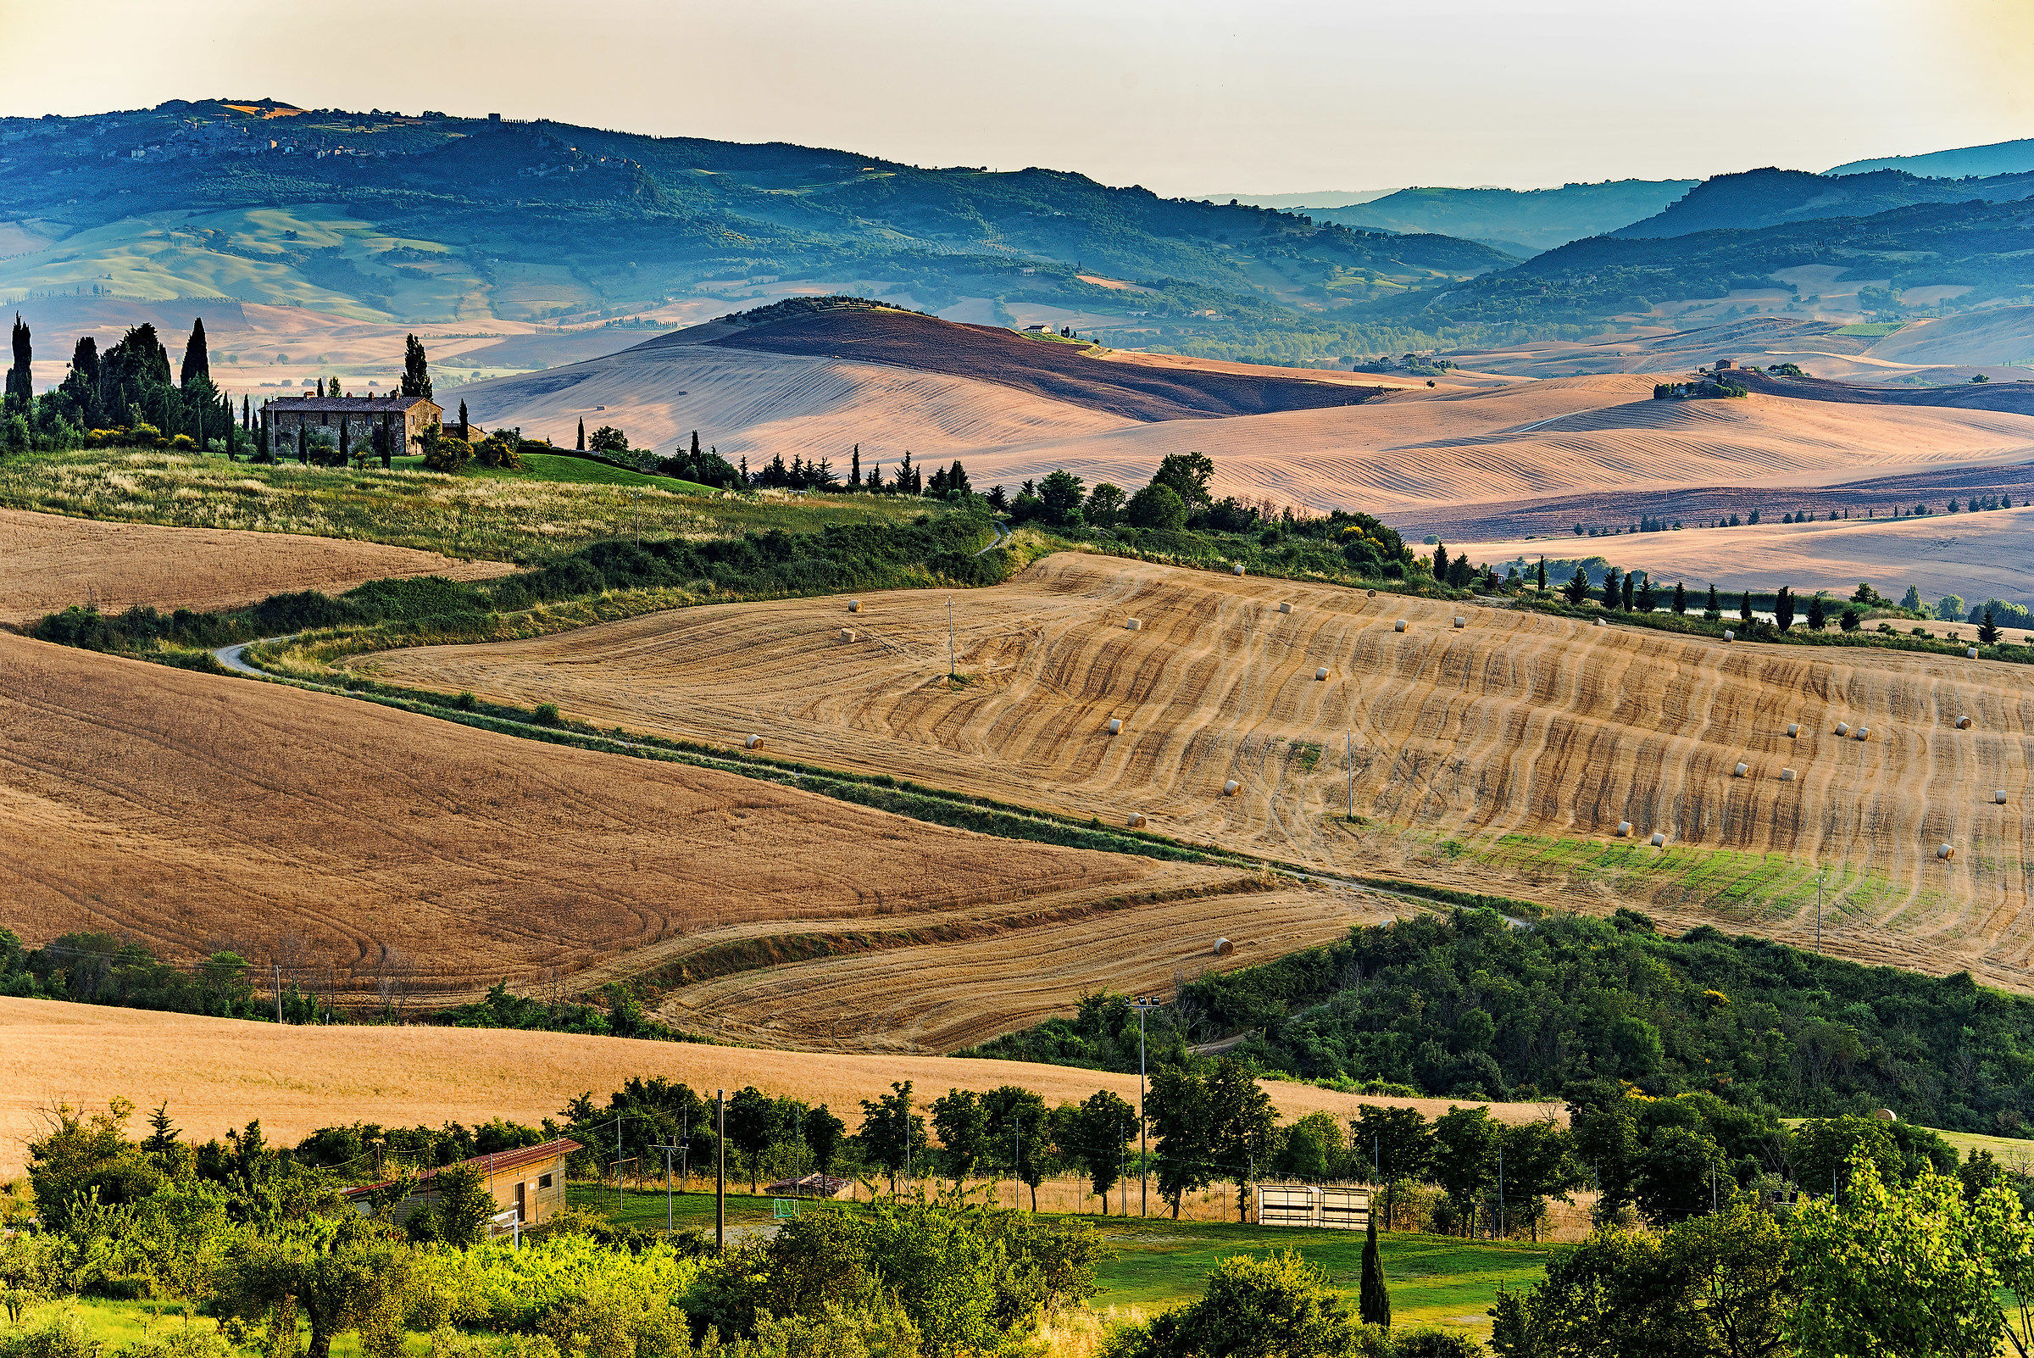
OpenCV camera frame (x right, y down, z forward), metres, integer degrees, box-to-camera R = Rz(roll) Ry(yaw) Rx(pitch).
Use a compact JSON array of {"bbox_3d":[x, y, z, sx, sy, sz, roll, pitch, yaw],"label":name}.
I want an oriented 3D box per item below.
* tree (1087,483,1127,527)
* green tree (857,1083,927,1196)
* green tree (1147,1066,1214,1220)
[{"bbox_3d":[12.792,-25.243,1000.000,5.990,6.490,5.990,0,4,0],"label":"tree"},{"bbox_3d":[-7.130,26.520,394.000,4.000,6.990,3.880,0,4,0],"label":"green tree"},{"bbox_3d":[9.143,26.006,387.000,3.920,8.790,3.920,0,4,0],"label":"green tree"}]

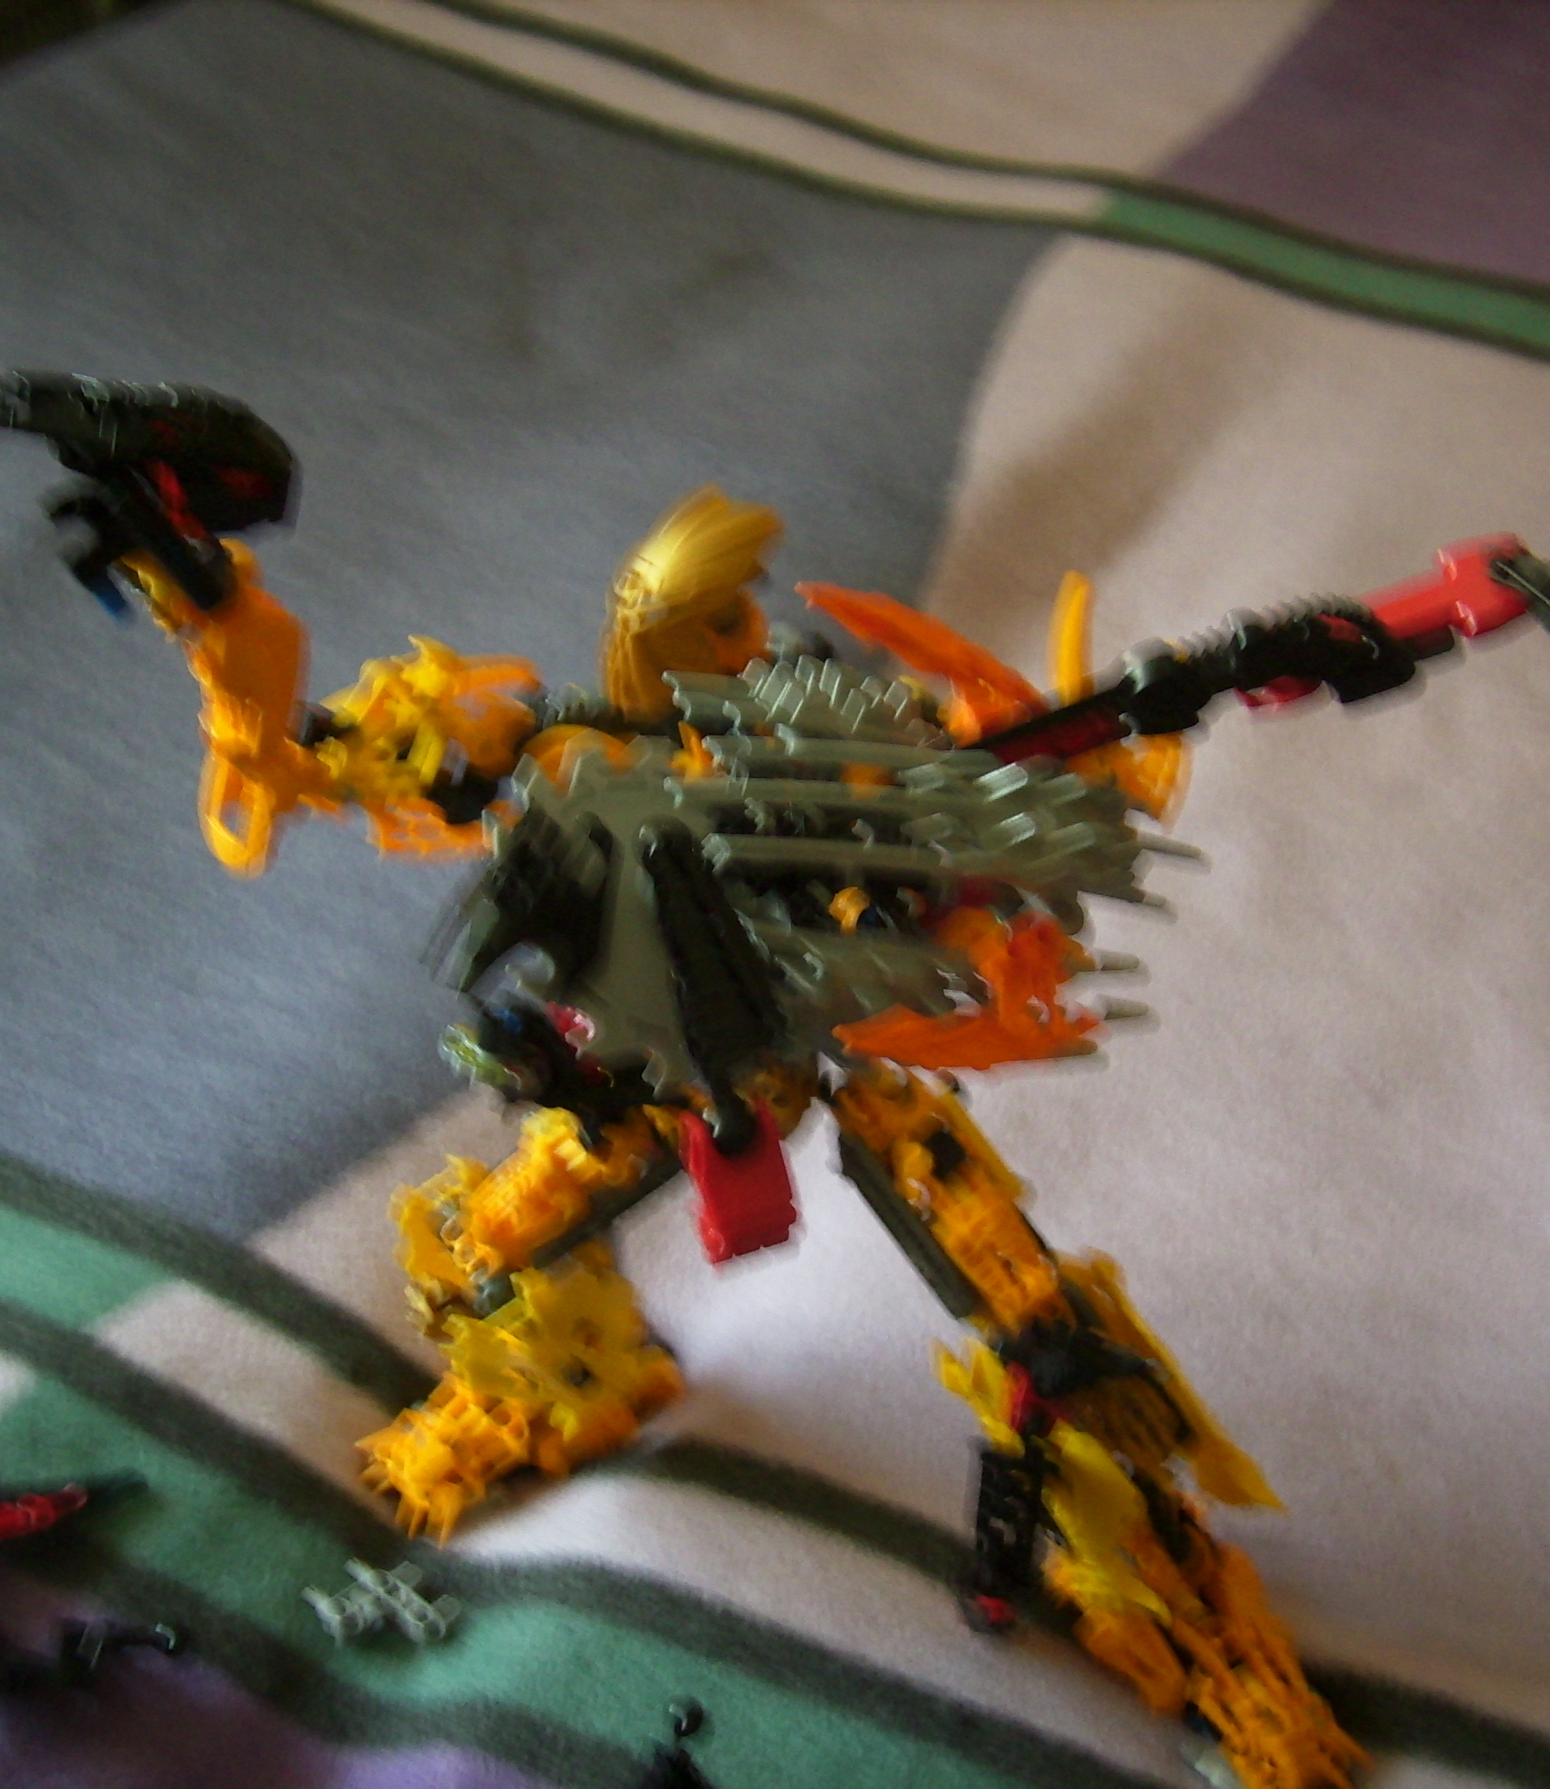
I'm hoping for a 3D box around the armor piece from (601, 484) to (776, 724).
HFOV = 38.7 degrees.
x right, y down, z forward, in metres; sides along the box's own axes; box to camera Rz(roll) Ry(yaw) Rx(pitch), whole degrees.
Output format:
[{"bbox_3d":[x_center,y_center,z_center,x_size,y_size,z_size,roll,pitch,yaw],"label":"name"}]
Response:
[{"bbox_3d":[-0.018,-0.060,0.465,0.042,0.048,0.038,-7,43,-16],"label":"armor piece"}]

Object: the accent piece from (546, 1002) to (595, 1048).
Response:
[{"bbox_3d":[-0.047,0.030,0.505,0.012,0.011,0.011,8,41,0],"label":"accent piece"}]

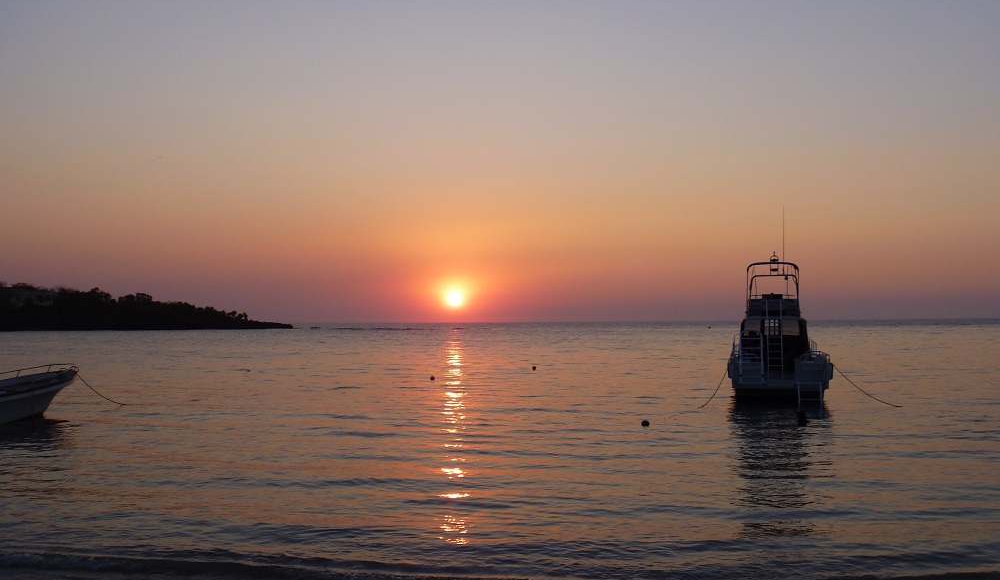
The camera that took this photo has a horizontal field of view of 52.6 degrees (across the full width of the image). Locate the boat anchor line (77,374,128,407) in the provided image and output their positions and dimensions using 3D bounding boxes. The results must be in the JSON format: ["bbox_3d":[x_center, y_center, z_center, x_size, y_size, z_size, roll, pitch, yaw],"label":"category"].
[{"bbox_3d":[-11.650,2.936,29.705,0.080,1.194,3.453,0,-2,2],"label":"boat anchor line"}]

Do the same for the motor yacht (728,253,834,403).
[{"bbox_3d":[9.690,1.273,36.219,3.350,5.050,9.200,-1,-2,11],"label":"motor yacht"}]

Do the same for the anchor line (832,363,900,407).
[{"bbox_3d":[11.087,2.878,30.610,0.080,1.073,2.932,0,-2,-20],"label":"anchor line"}]

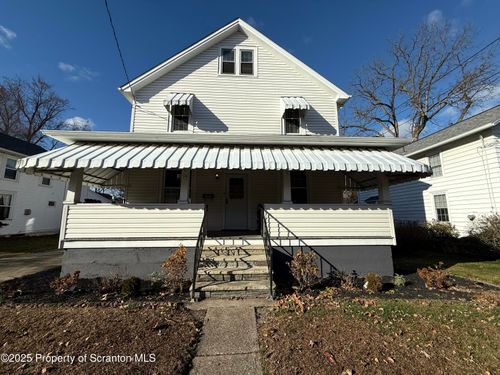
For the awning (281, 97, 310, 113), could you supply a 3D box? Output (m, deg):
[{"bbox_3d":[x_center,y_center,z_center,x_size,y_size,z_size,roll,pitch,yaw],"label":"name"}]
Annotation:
[{"bbox_3d":[1.772,-3.349,7.989,0.940,0.870,0.620,0,-8,-3],"label":"awning"}]

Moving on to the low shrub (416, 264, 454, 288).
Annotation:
[{"bbox_3d":[3.989,1.898,4.380,0.640,0.410,0.560,0,-8,-3],"label":"low shrub"}]

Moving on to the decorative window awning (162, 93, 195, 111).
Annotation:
[{"bbox_3d":[-2.702,-3.383,7.761,0.940,0.870,0.620,0,-8,-3],"label":"decorative window awning"}]

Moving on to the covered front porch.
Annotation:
[{"bbox_3d":[-0.391,0.440,5.760,9.330,3.680,3.650,0,-8,-3],"label":"covered front porch"}]

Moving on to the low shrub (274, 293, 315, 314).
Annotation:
[{"bbox_3d":[0.706,1.815,3.270,0.590,0.250,0.480,0,-8,-3],"label":"low shrub"}]

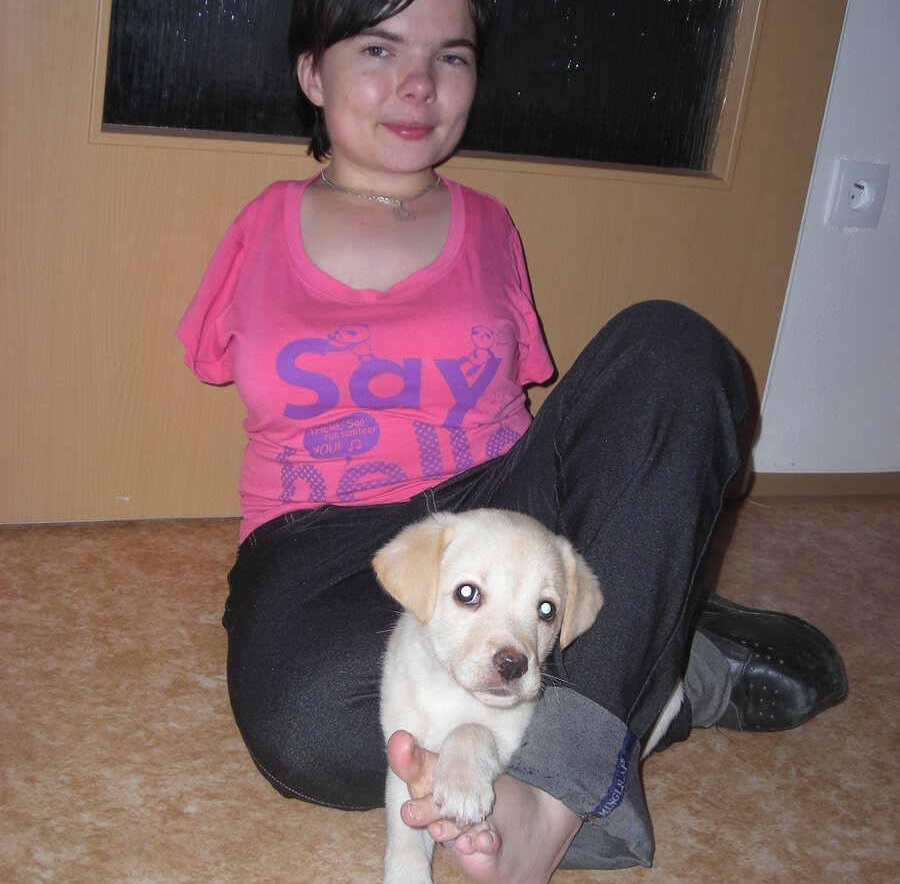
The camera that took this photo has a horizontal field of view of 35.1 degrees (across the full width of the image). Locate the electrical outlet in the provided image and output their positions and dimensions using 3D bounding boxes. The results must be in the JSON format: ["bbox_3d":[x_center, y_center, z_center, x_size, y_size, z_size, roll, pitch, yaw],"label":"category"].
[{"bbox_3d":[0.521,-0.314,1.806,0.082,0.082,0.014,-1,21,-24],"label":"electrical outlet"}]

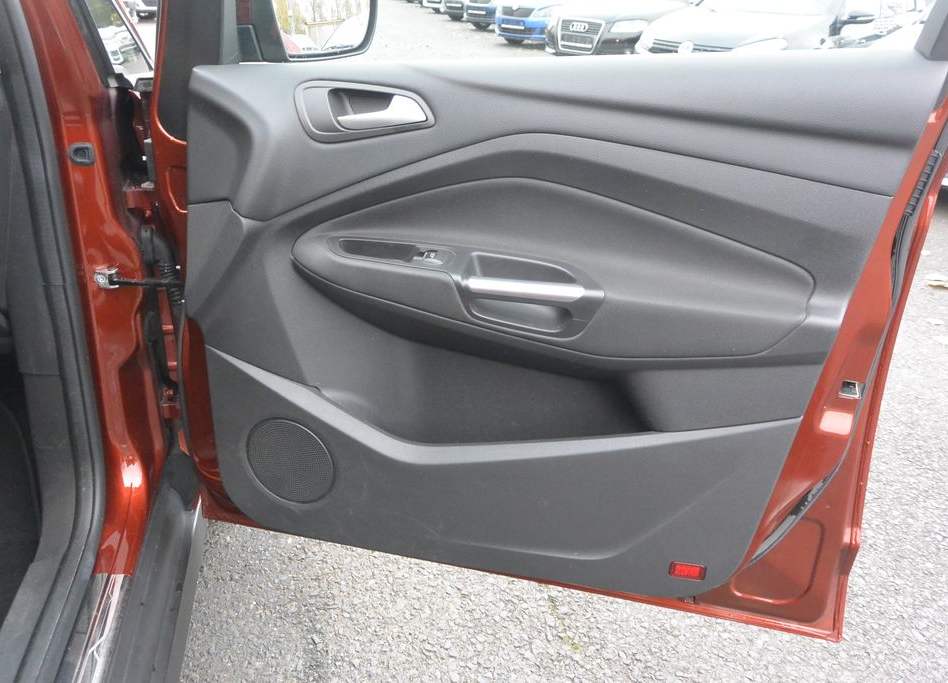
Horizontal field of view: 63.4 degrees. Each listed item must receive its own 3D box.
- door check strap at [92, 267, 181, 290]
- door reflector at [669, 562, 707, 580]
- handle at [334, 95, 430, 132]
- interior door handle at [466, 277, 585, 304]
[{"bbox_3d":[-0.509,-0.094,1.155,0.122,0.030,0.028,4,26,8],"label":"door check strap"},{"bbox_3d":[0.284,0.305,1.020,0.046,0.021,0.008,7,26,13],"label":"door reflector"},{"bbox_3d":[-0.105,-0.263,0.885,0.106,0.037,0.028,7,26,13],"label":"handle"},{"bbox_3d":[0.058,-0.059,0.865,0.136,0.020,0.022,7,26,13],"label":"interior door handle"}]

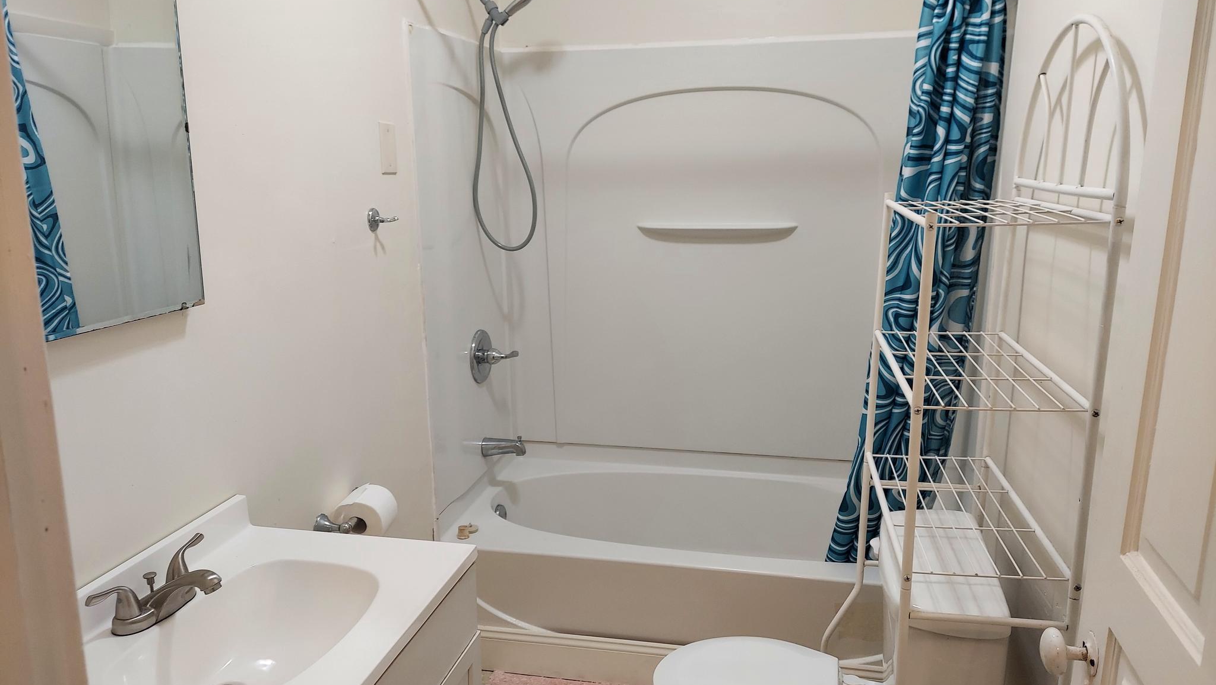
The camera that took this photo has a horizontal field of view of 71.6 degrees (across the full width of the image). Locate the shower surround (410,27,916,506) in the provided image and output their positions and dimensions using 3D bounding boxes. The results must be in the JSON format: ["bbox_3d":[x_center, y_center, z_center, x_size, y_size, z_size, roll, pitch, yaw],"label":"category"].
[{"bbox_3d":[0.286,-0.211,2.594,1.507,1.425,0.728,2,13,13],"label":"shower surround"}]

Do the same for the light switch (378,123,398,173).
[{"bbox_3d":[-0.567,-0.501,2.175,0.008,0.121,0.078,2,13,13],"label":"light switch"}]

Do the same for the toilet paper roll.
[{"bbox_3d":[-0.571,0.415,2.002,0.116,0.116,0.099,2,13,13],"label":"toilet paper roll"}]

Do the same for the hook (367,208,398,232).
[{"bbox_3d":[-0.564,-0.307,2.110,0.058,0.058,0.060,2,13,13],"label":"hook"}]

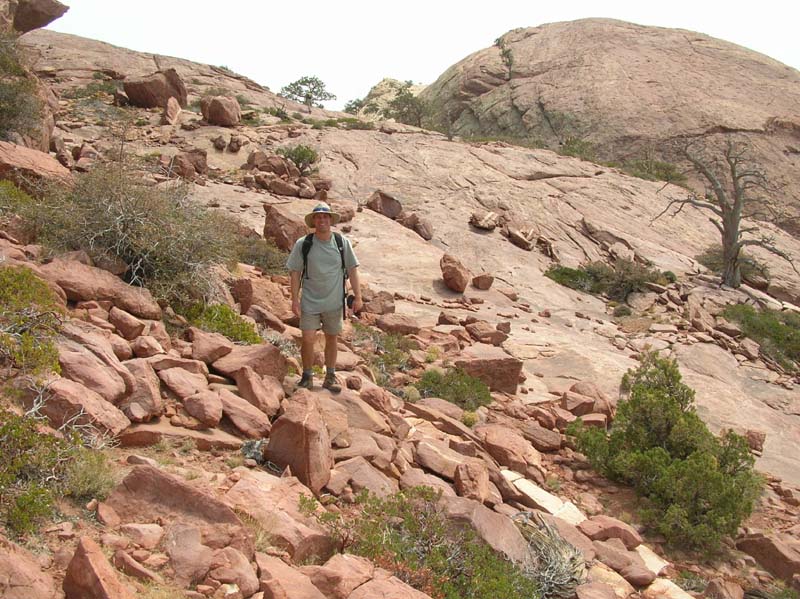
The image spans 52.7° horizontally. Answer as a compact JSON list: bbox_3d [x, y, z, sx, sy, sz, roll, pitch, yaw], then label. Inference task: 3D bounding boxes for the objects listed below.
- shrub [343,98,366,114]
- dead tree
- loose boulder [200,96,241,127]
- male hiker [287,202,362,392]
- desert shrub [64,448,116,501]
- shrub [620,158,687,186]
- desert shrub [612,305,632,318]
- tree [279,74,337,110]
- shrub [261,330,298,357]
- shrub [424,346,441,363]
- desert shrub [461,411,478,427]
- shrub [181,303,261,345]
[{"bbox_3d":[-3.221,-13.370,56.000,1.524,1.108,1.400,0,0,-3],"label":"shrub"},{"bbox_3d":[8.280,-2.232,20.500,3.652,3.804,3.000,0,0,22],"label":"dead tree"},{"bbox_3d":[-6.883,-7.209,31.000,1.534,1.150,1.400,0,0,-13],"label":"loose boulder"},{"bbox_3d":[-0.742,-0.025,7.950,0.720,1.859,0.450,0,0,-4],"label":"male hiker"},{"bbox_3d":[-1.799,1.017,4.700,0.302,0.287,0.287,-1,2,-21],"label":"desert shrub"},{"bbox_3d":[12.543,-6.284,40.000,3.266,1.455,2.286,1,2,17],"label":"shrub"},{"bbox_3d":[4.817,0.260,17.500,0.433,0.303,0.390,0,2,15],"label":"desert shrub"},{"bbox_3d":[-4.920,-10.957,43.000,3.085,2.021,2.700,0,0,-7],"label":"tree"},{"bbox_3d":[-1.360,0.512,9.200,0.410,0.303,0.369,0,2,-8],"label":"shrub"},{"bbox_3d":[0.442,0.748,11.000,0.218,0.218,0.218,0,2,2],"label":"shrub"},{"bbox_3d":[0.757,1.295,8.800,0.196,0.174,0.196,0,2,5],"label":"desert shrub"},{"bbox_3d":[-2.054,0.285,9.200,0.979,0.501,0.750,0,0,-13],"label":"shrub"}]

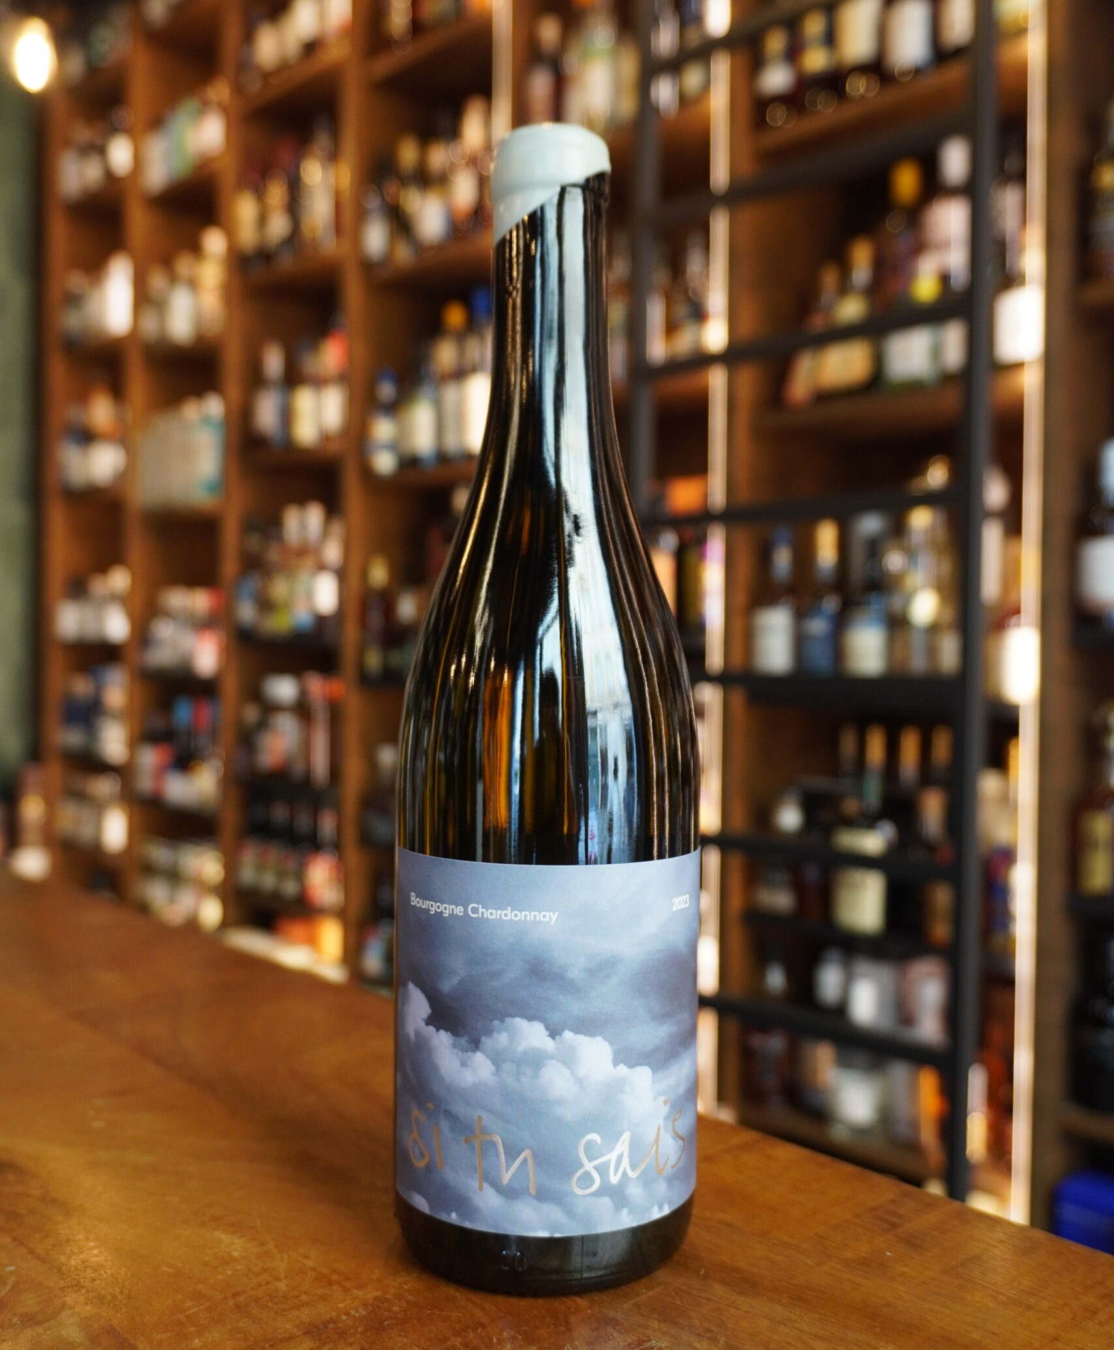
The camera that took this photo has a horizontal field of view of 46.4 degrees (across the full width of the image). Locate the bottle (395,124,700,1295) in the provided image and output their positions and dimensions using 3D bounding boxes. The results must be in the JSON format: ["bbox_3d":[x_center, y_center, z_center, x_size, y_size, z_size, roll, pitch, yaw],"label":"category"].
[{"bbox_3d":[-0.002,0.004,0.355,0.083,0.297,0.083,0,1,0],"label":"bottle"}]

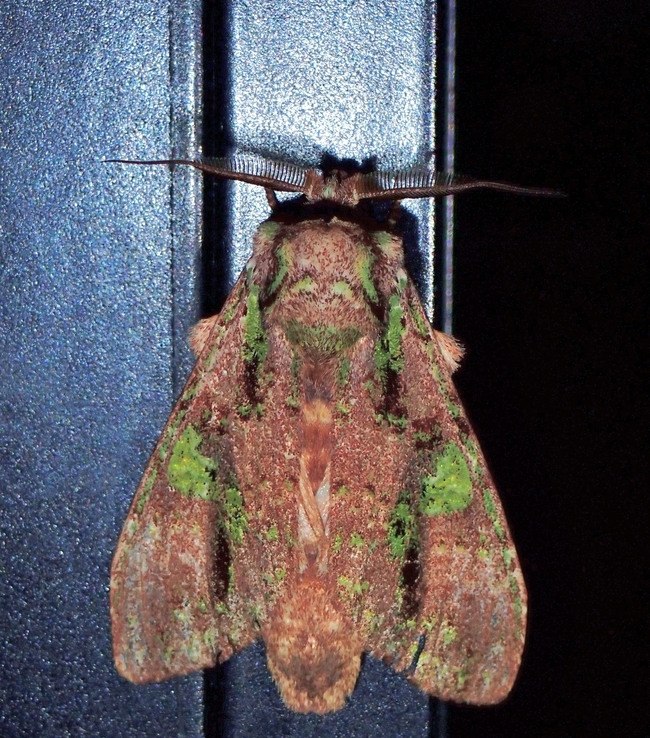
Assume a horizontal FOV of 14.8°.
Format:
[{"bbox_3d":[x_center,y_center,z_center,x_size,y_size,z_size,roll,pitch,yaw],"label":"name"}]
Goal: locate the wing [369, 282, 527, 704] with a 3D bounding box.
[{"bbox_3d":[0.007,0.007,0.150,0.010,0.026,0.005,-8,0,-15],"label":"wing"}]

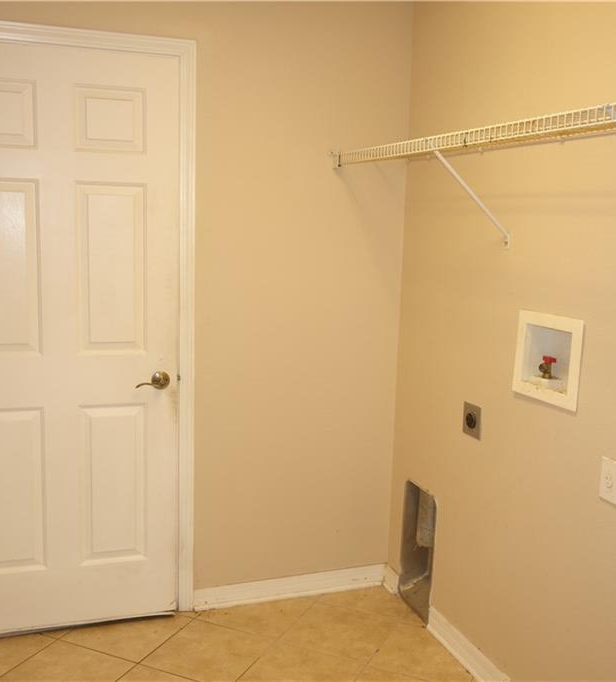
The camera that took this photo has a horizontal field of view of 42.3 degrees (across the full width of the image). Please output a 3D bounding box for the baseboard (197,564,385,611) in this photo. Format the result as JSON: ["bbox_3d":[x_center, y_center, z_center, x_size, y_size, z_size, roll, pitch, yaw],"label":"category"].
[{"bbox_3d":[-0.054,0.998,3.224,0.828,0.087,0.015,-1,9,-20],"label":"baseboard"}]

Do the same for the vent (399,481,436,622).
[{"bbox_3d":[0.466,0.820,3.127,0.091,0.497,0.275,-1,9,-20],"label":"vent"}]

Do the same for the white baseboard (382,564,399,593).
[{"bbox_3d":[0.350,0.996,3.318,0.015,0.087,0.118,-1,9,-20],"label":"white baseboard"}]

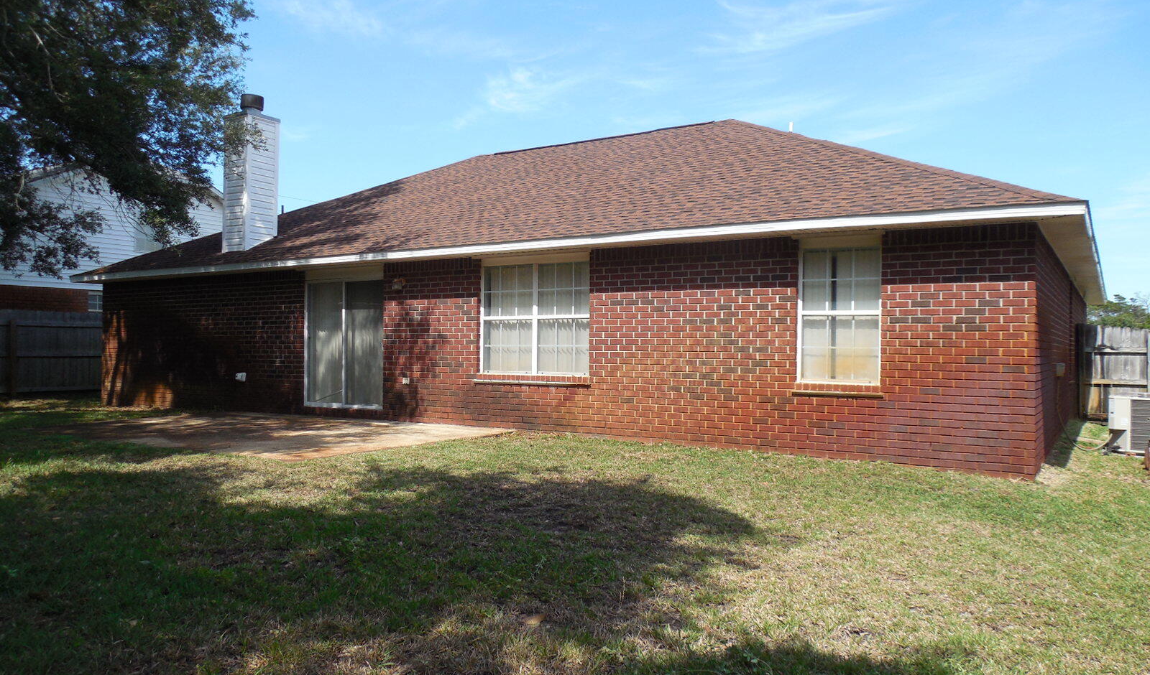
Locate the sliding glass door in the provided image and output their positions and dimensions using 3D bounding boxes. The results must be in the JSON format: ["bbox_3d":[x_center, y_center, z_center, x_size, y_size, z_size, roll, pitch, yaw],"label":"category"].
[{"bbox_3d":[-3.694,0.107,13.284,1.810,2.000,0.120,0,-1,32],"label":"sliding glass door"}]

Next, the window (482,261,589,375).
[{"bbox_3d":[-0.553,-0.240,11.279,1.810,1.500,0.100,0,-1,32],"label":"window"}]

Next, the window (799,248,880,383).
[{"bbox_3d":[2.894,-0.232,9.084,0.900,1.500,0.100,0,-1,32],"label":"window"}]

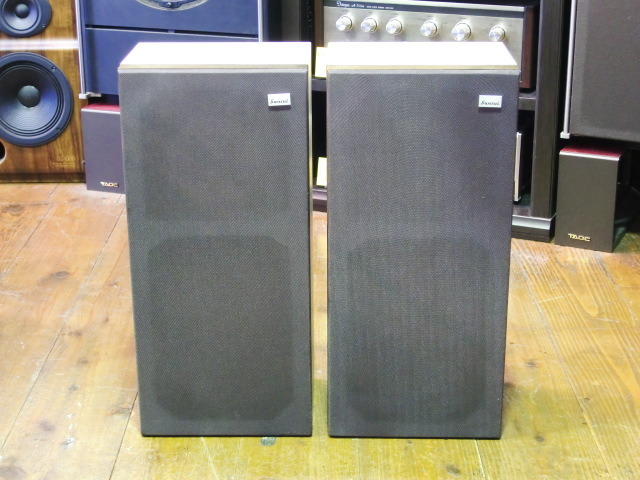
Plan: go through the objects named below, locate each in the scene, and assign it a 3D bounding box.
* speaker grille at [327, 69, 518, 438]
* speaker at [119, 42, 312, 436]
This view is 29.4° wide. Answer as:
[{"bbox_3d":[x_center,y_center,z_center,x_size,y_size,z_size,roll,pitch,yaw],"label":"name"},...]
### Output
[{"bbox_3d":[0.144,0.035,1.776,0.262,0.569,0.022,0,21,1],"label":"speaker grille"},{"bbox_3d":[-0.143,0.004,1.847,0.259,0.575,0.180,0,21,1],"label":"speaker"}]

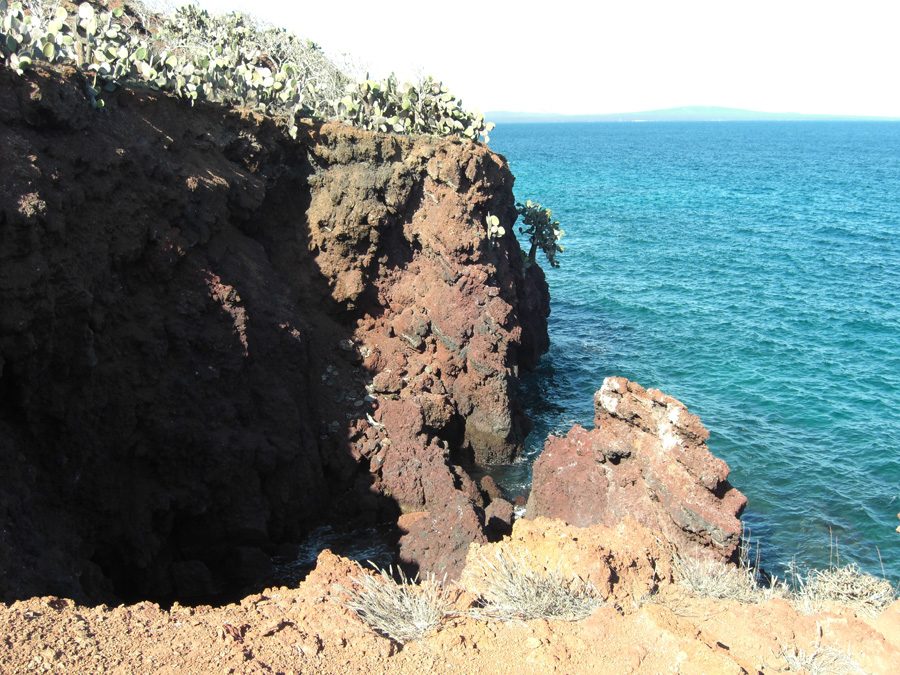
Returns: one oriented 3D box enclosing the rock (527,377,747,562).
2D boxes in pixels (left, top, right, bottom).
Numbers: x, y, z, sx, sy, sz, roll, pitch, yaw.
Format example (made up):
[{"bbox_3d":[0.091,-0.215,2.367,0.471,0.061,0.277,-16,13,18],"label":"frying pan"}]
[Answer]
[{"bbox_3d":[3.131,2.438,16.500,3.600,3.600,3.000,3,13,11],"label":"rock"}]

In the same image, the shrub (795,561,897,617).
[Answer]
[{"bbox_3d":[1.637,1.050,4.100,0.430,0.220,0.380,3,13,11],"label":"shrub"}]

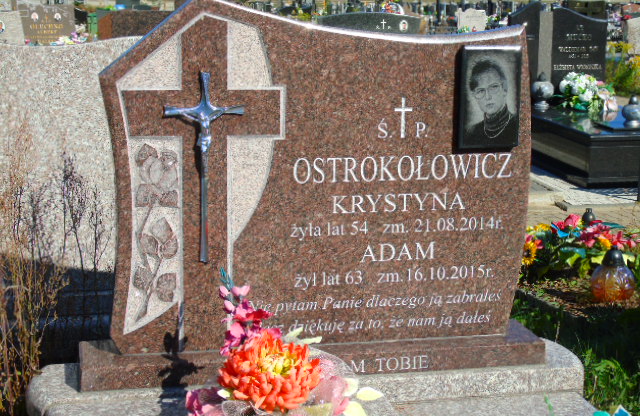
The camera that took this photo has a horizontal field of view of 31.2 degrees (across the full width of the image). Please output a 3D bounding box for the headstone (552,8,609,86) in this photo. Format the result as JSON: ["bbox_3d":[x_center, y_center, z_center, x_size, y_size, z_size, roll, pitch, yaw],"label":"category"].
[{"bbox_3d":[2.399,-1.418,10.713,0.539,0.902,0.080,-2,11,-12],"label":"headstone"}]

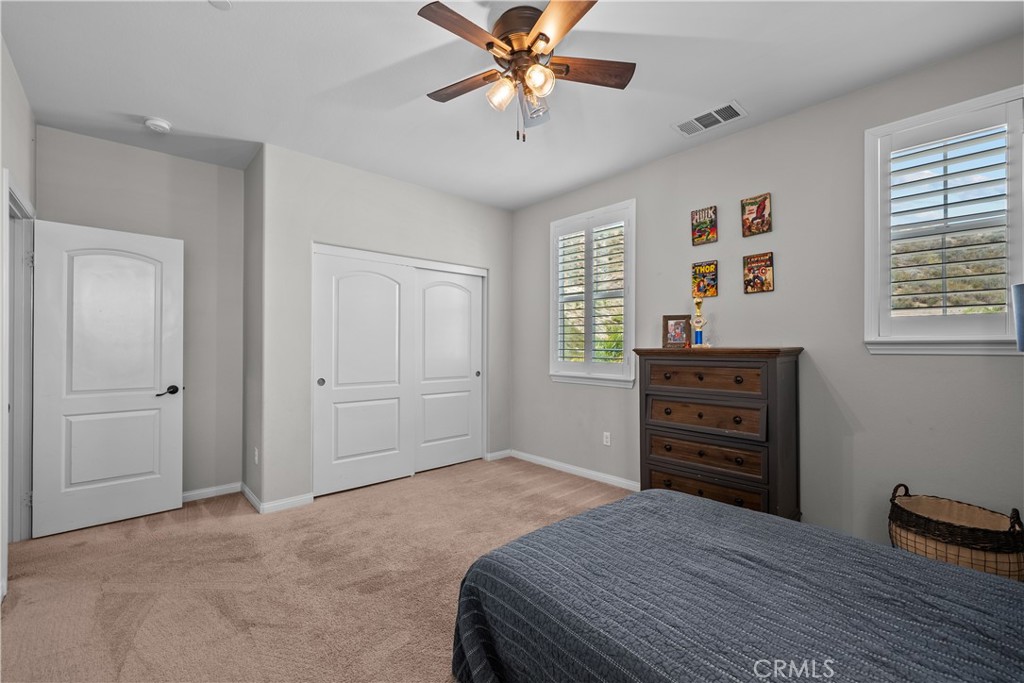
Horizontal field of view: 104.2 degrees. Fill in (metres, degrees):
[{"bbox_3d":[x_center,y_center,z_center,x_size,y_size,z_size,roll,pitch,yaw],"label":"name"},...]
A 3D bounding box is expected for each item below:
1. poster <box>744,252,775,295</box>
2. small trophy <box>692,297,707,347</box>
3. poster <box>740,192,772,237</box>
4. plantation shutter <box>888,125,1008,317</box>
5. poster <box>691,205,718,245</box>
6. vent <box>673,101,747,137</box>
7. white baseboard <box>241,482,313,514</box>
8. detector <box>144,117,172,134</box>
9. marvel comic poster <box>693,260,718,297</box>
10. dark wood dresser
[{"bbox_3d":[1.709,-0.468,2.757,0.016,0.263,0.183,0,0,-44],"label":"poster"},{"bbox_3d":[1.362,-0.137,2.885,0.102,0.366,0.082,0,0,37],"label":"small trophy"},{"bbox_3d":[1.701,-0.873,2.767,0.016,0.271,0.182,0,0,-44],"label":"poster"},{"bbox_3d":[2.316,-0.613,2.132,0.061,0.974,0.436,0,0,-44],"label":"plantation shutter"},{"bbox_3d":[1.459,-0.871,3.016,0.016,0.270,0.183,0,0,-44],"label":"poster"},{"bbox_3d":[1.336,-1.487,2.704,0.238,0.025,0.402,0,0,-44],"label":"vent"},{"bbox_3d":[-1.967,1.260,3.325,0.363,0.082,0.650,0,0,-39],"label":"white baseboard"},{"bbox_3d":[-2.443,-1.480,2.749,0.143,0.046,0.143,0,0,-39],"label":"detector"},{"bbox_3d":[1.460,-0.468,3.012,0.016,0.268,0.180,0,0,-44],"label":"marvel comic poster"},{"bbox_3d":[1.393,0.672,2.766,0.422,1.254,0.934,0,0,-44],"label":"dark wood dresser"}]

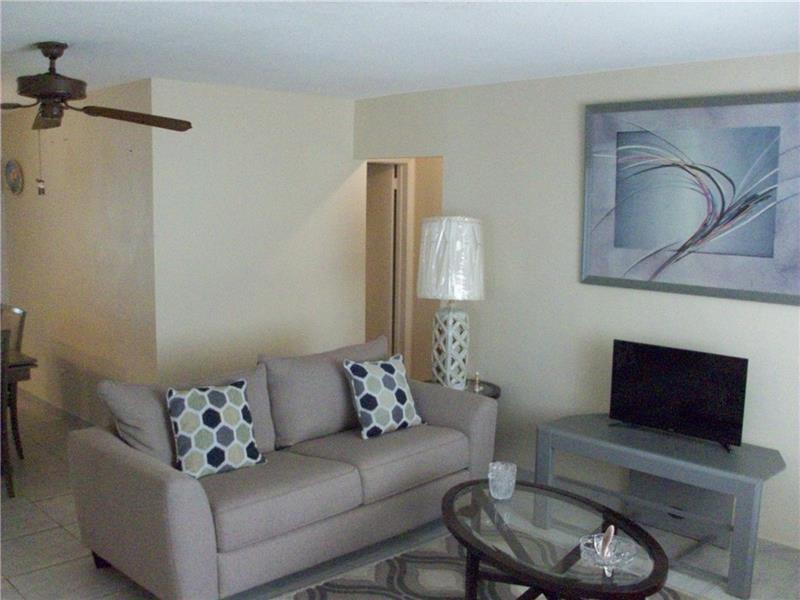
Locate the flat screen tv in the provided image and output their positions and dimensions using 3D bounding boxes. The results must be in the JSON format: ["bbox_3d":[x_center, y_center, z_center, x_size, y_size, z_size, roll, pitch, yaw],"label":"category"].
[{"bbox_3d":[1.371,0.467,3.942,0.701,0.445,0.167,8,11,43],"label":"flat screen tv"}]

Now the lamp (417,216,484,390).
[{"bbox_3d":[0.311,0.021,4.661,0.393,1.010,0.393,1,8,0],"label":"lamp"}]

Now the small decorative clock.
[{"bbox_3d":[-3.131,-0.995,6.383,0.044,0.279,0.274,-7,11,-45],"label":"small decorative clock"}]

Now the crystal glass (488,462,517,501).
[{"bbox_3d":[0.445,0.782,3.394,0.117,0.136,0.117,1,8,0],"label":"crystal glass"}]

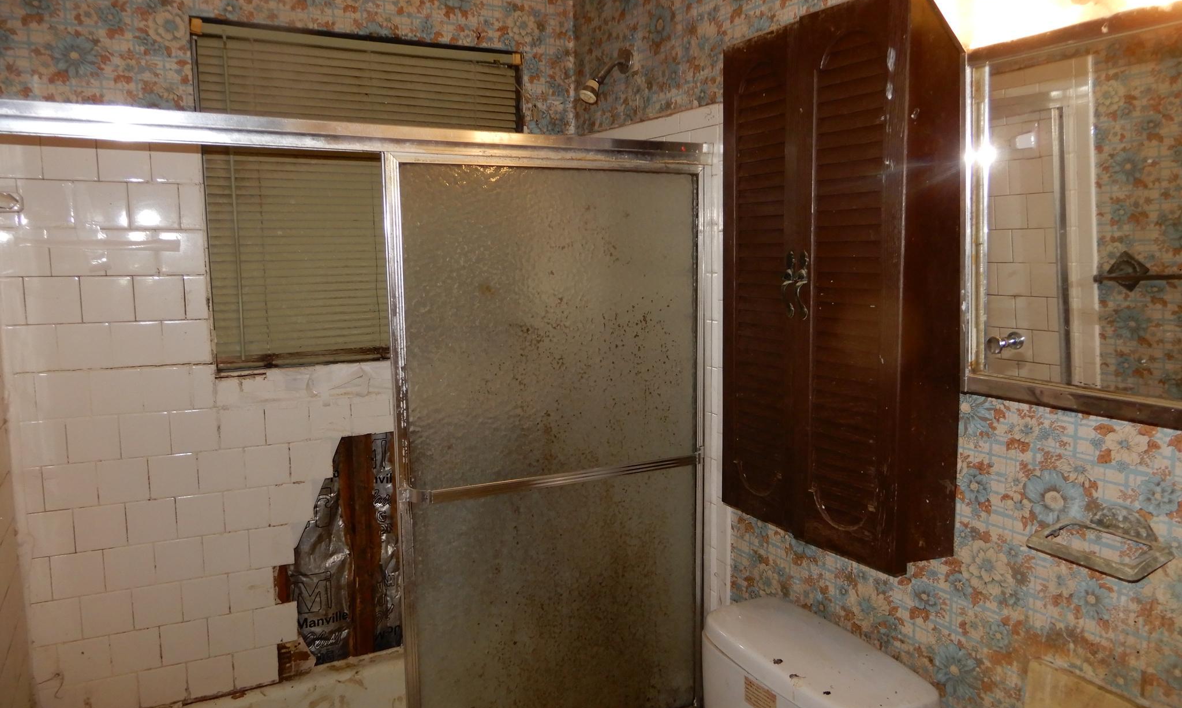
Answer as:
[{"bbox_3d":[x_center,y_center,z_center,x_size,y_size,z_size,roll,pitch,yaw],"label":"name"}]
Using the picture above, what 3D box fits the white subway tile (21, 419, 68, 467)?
[{"bbox_3d":[-1.277,0.208,1.915,0.088,0.108,0.009,-4,7,-28],"label":"white subway tile"}]

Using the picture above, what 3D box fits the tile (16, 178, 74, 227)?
[{"bbox_3d":[-1.242,-0.338,1.870,0.108,0.108,0.009,-4,7,-25],"label":"tile"}]

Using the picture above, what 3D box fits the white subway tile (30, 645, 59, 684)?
[{"bbox_3d":[-1.303,0.749,1.960,0.053,0.108,0.009,-4,7,-25],"label":"white subway tile"}]

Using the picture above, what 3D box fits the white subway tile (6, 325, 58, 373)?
[{"bbox_3d":[-1.290,-0.012,1.892,0.098,0.108,0.009,-4,7,-27],"label":"white subway tile"}]

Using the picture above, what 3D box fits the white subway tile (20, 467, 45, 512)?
[{"bbox_3d":[-1.302,0.318,1.914,0.045,0.108,0.009,-4,7,-28],"label":"white subway tile"}]

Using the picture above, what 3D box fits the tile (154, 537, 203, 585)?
[{"bbox_3d":[-1.043,0.521,2.075,0.108,0.108,0.009,-4,7,-27],"label":"tile"}]

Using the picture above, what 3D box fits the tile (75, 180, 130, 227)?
[{"bbox_3d":[-1.141,-0.346,1.912,0.108,0.108,0.008,-4,8,-25],"label":"tile"}]

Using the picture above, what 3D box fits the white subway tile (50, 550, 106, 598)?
[{"bbox_3d":[-1.228,0.527,1.962,0.108,0.108,0.009,-4,9,-25],"label":"white subway tile"}]

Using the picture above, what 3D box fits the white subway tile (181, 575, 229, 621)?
[{"bbox_3d":[-0.982,0.620,2.091,0.108,0.108,0.009,-4,9,-25],"label":"white subway tile"}]

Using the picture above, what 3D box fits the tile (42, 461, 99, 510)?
[{"bbox_3d":[-1.234,0.313,1.945,0.108,0.108,0.009,-4,7,-25],"label":"tile"}]

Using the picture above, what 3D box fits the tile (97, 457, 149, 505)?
[{"bbox_3d":[-1.129,0.305,1.978,0.108,0.108,0.009,-4,9,-25],"label":"tile"}]

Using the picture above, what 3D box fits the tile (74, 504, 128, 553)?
[{"bbox_3d":[-1.187,0.421,1.984,0.108,0.108,0.009,-4,7,-28],"label":"tile"}]

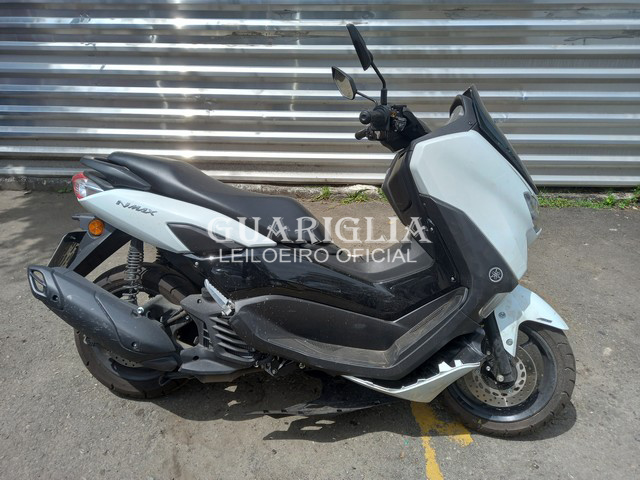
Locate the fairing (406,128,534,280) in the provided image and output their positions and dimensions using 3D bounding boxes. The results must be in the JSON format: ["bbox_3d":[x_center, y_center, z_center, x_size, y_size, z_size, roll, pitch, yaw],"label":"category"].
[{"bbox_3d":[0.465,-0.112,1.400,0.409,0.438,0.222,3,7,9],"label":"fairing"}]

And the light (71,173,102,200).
[{"bbox_3d":[-0.834,-0.203,1.712,0.160,0.100,0.230,3,9,8],"label":"light"}]

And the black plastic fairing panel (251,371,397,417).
[{"bbox_3d":[0.020,0.562,1.669,0.520,0.080,0.180,0,21,-2],"label":"black plastic fairing panel"}]

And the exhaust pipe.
[{"bbox_3d":[-0.736,0.263,1.606,0.580,0.155,0.145,29,12,3],"label":"exhaust pipe"}]

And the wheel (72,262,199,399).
[{"bbox_3d":[-0.704,0.356,1.789,0.512,0.512,0.130,3,9,8],"label":"wheel"}]

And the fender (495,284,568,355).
[{"bbox_3d":[0.683,0.258,1.550,0.285,0.235,0.185,4,12,14],"label":"fender"}]

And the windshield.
[{"bbox_3d":[0.566,-0.300,1.500,0.090,0.400,0.310,-32,3,12],"label":"windshield"}]

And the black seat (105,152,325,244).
[{"bbox_3d":[-0.387,-0.155,1.662,0.820,0.296,0.315,3,7,9],"label":"black seat"}]

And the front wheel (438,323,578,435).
[{"bbox_3d":[0.620,0.447,1.605,0.484,0.484,0.110,4,12,14],"label":"front wheel"}]

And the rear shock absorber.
[{"bbox_3d":[-0.650,0.112,1.621,0.060,0.290,0.060,10,10,7],"label":"rear shock absorber"}]

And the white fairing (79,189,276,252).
[{"bbox_3d":[-0.493,-0.065,1.560,0.739,0.207,0.113,3,7,9],"label":"white fairing"}]

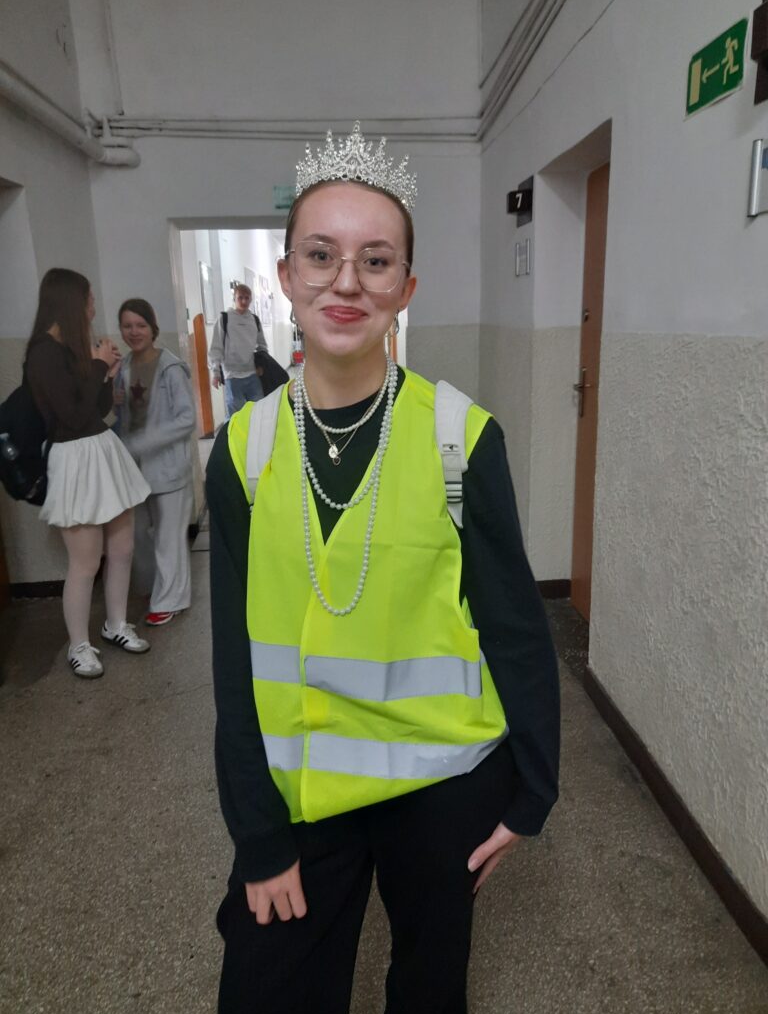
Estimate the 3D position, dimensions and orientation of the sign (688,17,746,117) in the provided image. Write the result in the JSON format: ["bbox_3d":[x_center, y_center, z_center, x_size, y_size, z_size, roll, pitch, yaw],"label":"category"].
[{"bbox_3d":[0.821,-1.080,1.831,0.012,0.148,0.295,-2,14,-2],"label":"sign"}]

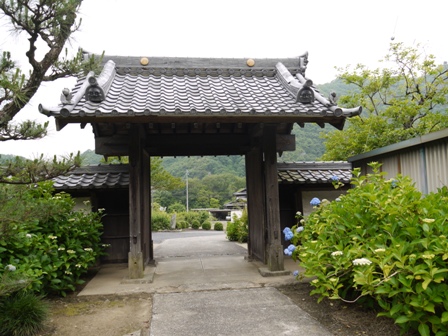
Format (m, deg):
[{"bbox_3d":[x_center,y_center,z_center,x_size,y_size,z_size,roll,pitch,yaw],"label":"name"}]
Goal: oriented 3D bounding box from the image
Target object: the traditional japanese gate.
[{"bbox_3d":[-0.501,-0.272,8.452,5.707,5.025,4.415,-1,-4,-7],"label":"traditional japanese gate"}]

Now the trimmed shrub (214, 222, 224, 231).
[{"bbox_3d":[-0.228,2.980,18.400,0.472,0.467,0.472,-1,-4,-7],"label":"trimmed shrub"}]

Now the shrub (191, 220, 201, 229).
[{"bbox_3d":[-1.524,3.114,19.800,0.492,0.503,0.492,-1,-4,-7],"label":"shrub"}]

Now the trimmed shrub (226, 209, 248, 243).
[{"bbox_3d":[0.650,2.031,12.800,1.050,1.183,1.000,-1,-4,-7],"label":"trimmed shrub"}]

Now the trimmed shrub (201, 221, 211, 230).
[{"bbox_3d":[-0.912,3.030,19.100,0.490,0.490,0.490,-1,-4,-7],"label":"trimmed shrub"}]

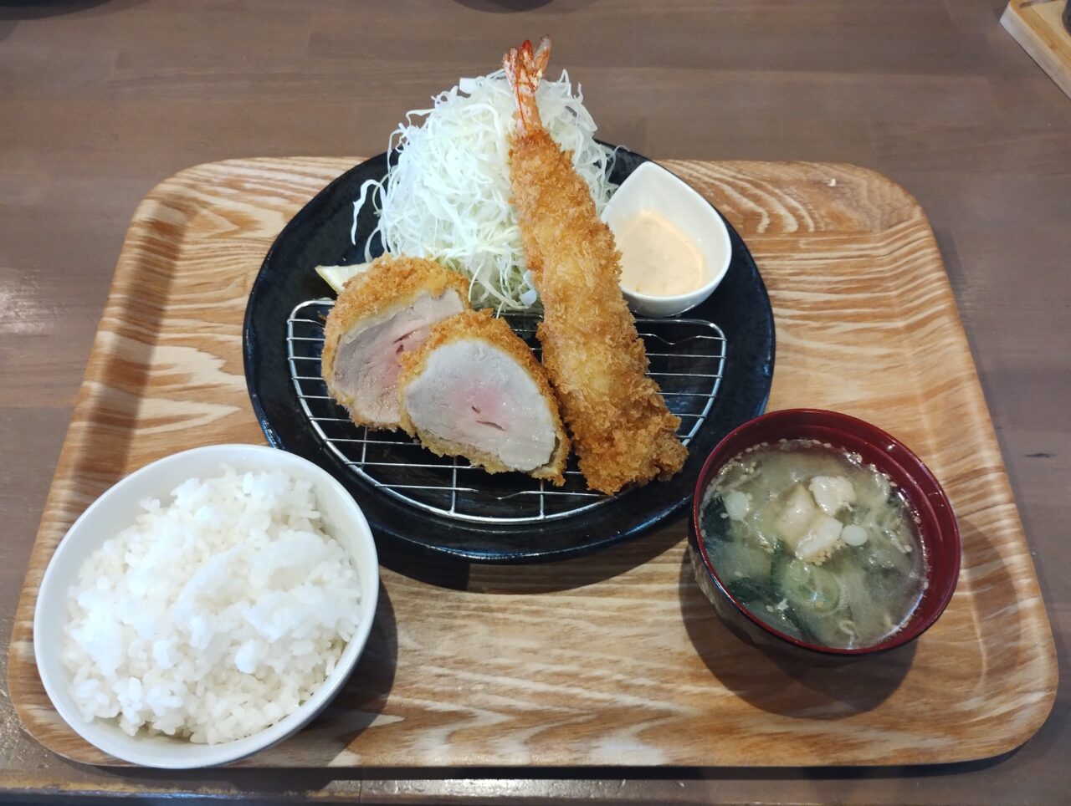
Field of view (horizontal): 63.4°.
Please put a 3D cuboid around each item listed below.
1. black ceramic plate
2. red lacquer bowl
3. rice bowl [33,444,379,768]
[{"bbox_3d":[-0.013,-0.040,0.464,0.274,0.034,0.274,0,58,0],"label":"black ceramic plate"},{"bbox_3d":[0.117,0.066,0.378,0.106,0.070,0.106,0,58,0],"label":"red lacquer bowl"},{"bbox_3d":[-0.128,0.089,0.368,0.130,0.064,0.130,0,58,0],"label":"rice bowl"}]

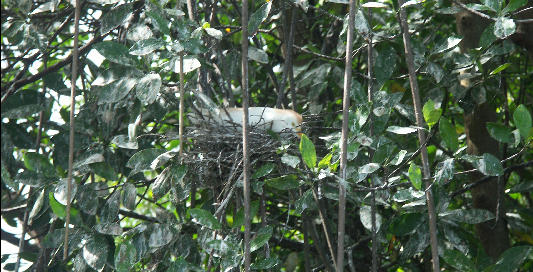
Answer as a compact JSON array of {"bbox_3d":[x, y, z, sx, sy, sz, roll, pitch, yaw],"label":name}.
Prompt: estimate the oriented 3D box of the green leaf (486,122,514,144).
[{"bbox_3d":[0.779,-0.008,10.200,0.107,0.056,0.022,35,-27,-11],"label":"green leaf"}]

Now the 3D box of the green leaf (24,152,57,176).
[{"bbox_3d":[-0.754,0.095,10.200,0.134,0.067,0.022,34,-27,9],"label":"green leaf"}]

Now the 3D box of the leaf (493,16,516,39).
[{"bbox_3d":[0.757,-0.345,9.750,0.072,0.075,0.035,0,-30,0],"label":"leaf"}]

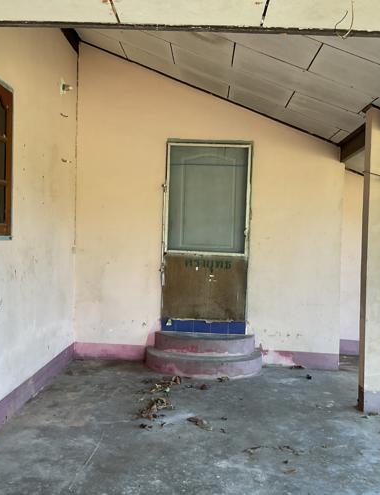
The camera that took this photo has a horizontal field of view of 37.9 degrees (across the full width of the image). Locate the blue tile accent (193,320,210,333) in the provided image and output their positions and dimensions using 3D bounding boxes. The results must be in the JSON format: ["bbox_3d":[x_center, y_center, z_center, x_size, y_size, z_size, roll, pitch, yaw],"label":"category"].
[{"bbox_3d":[0.143,0.926,6.445,0.200,0.143,0.015,2,1,1],"label":"blue tile accent"}]

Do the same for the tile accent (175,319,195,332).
[{"bbox_3d":[-0.055,0.919,6.450,0.200,0.143,0.015,2,1,1],"label":"tile accent"}]

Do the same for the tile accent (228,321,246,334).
[{"bbox_3d":[0.547,0.939,6.436,0.200,0.143,0.015,2,1,1],"label":"tile accent"}]

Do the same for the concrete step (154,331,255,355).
[{"bbox_3d":[0.171,1.090,6.248,1.163,0.174,0.400,2,1,1],"label":"concrete step"}]

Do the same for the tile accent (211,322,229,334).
[{"bbox_3d":[0.347,0.935,6.441,0.200,0.143,0.015,2,1,1],"label":"tile accent"}]

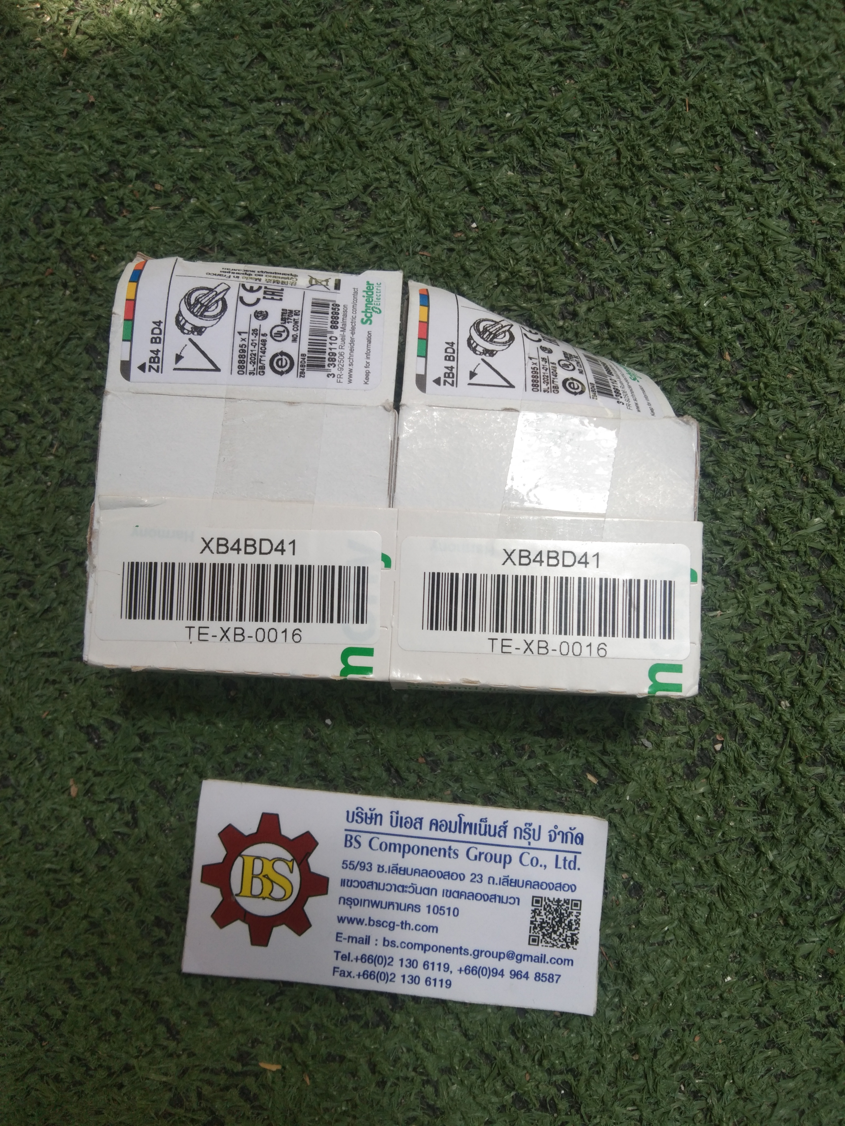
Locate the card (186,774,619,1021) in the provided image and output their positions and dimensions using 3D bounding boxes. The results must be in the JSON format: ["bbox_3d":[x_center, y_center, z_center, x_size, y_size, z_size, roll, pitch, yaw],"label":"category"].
[{"bbox_3d":[-0.006,0.073,0.214,0.090,0.001,0.042,5,85,3],"label":"card"}]

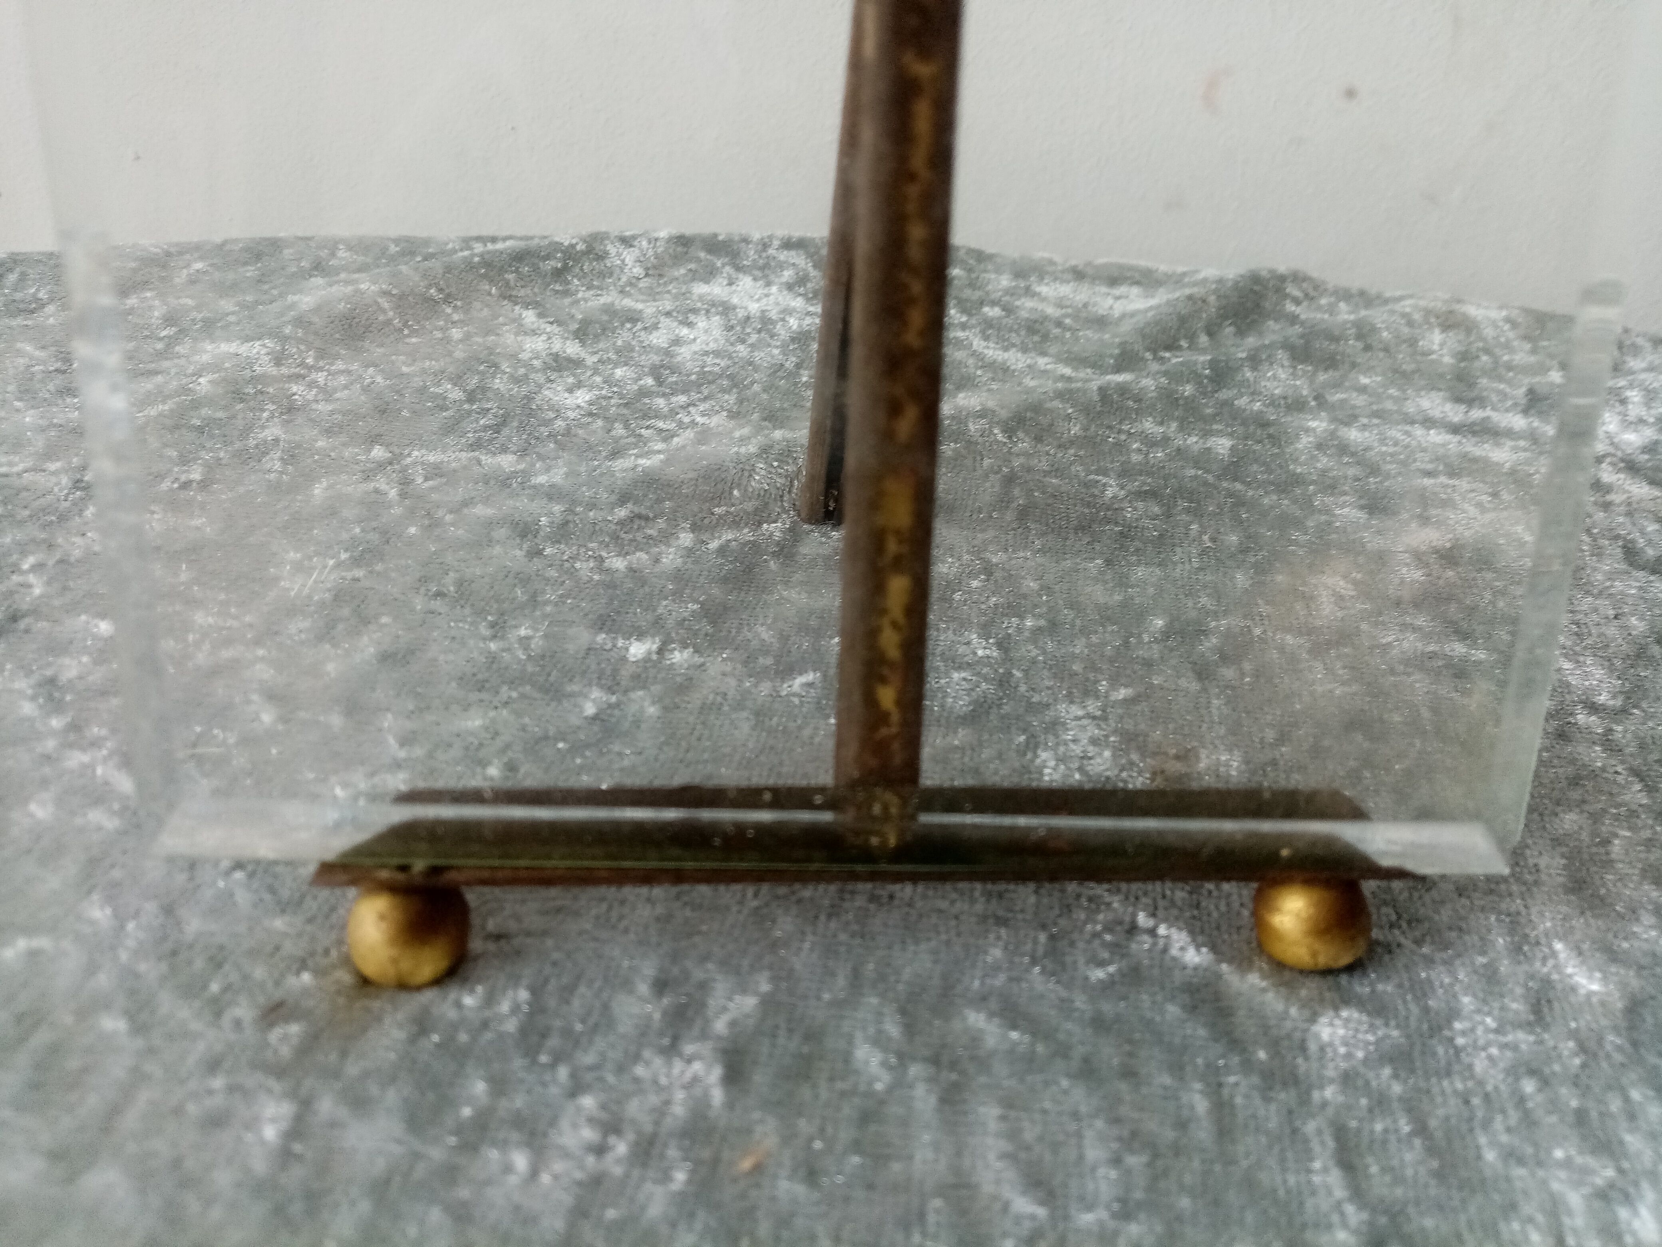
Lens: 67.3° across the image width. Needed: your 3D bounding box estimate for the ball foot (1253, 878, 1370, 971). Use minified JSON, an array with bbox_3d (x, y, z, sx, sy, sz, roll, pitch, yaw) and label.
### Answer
[{"bbox_3d":[0.062,0.037,0.162,0.014,0.014,0.014,4,36,3],"label":"ball foot"}]

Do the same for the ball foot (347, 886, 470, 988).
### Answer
[{"bbox_3d":[-0.053,0.038,0.155,0.014,0.014,0.014,4,36,3],"label":"ball foot"}]

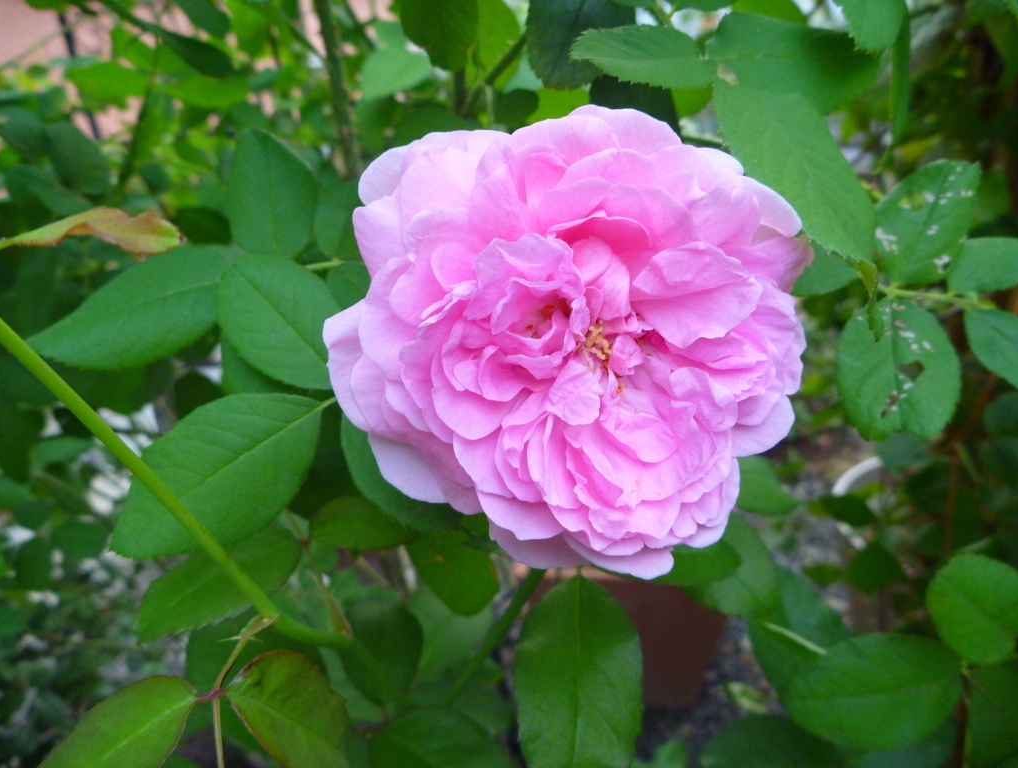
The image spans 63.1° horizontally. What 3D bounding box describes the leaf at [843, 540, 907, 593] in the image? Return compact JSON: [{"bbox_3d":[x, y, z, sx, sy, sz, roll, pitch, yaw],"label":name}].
[{"bbox_3d":[0.204,0.102,0.460,0.035,0.010,0.029,-8,60,-5],"label":"leaf"}]

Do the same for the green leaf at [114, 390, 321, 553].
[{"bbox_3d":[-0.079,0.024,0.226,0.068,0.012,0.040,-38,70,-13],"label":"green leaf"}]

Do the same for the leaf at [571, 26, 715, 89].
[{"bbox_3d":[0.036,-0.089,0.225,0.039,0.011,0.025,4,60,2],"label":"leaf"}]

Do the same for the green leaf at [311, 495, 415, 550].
[{"bbox_3d":[-0.046,0.046,0.267,0.033,0.006,0.023,7,47,-18],"label":"green leaf"}]

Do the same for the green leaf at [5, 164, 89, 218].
[{"bbox_3d":[-0.222,-0.092,0.398,0.051,0.009,0.021,25,50,17],"label":"green leaf"}]

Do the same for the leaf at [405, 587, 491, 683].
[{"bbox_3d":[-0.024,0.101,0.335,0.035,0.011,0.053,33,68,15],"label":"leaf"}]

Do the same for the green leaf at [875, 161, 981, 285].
[{"bbox_3d":[0.134,-0.051,0.263,0.026,0.007,0.053,30,72,20],"label":"green leaf"}]

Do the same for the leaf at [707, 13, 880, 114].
[{"bbox_3d":[0.075,-0.083,0.215,0.055,0.010,0.032,-6,62,-22],"label":"leaf"}]

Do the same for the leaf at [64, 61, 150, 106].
[{"bbox_3d":[-0.206,-0.156,0.425,0.038,0.009,0.026,2,59,-15],"label":"leaf"}]

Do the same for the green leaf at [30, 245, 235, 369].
[{"bbox_3d":[-0.102,-0.023,0.229,0.055,0.010,0.030,-25,58,-14],"label":"green leaf"}]

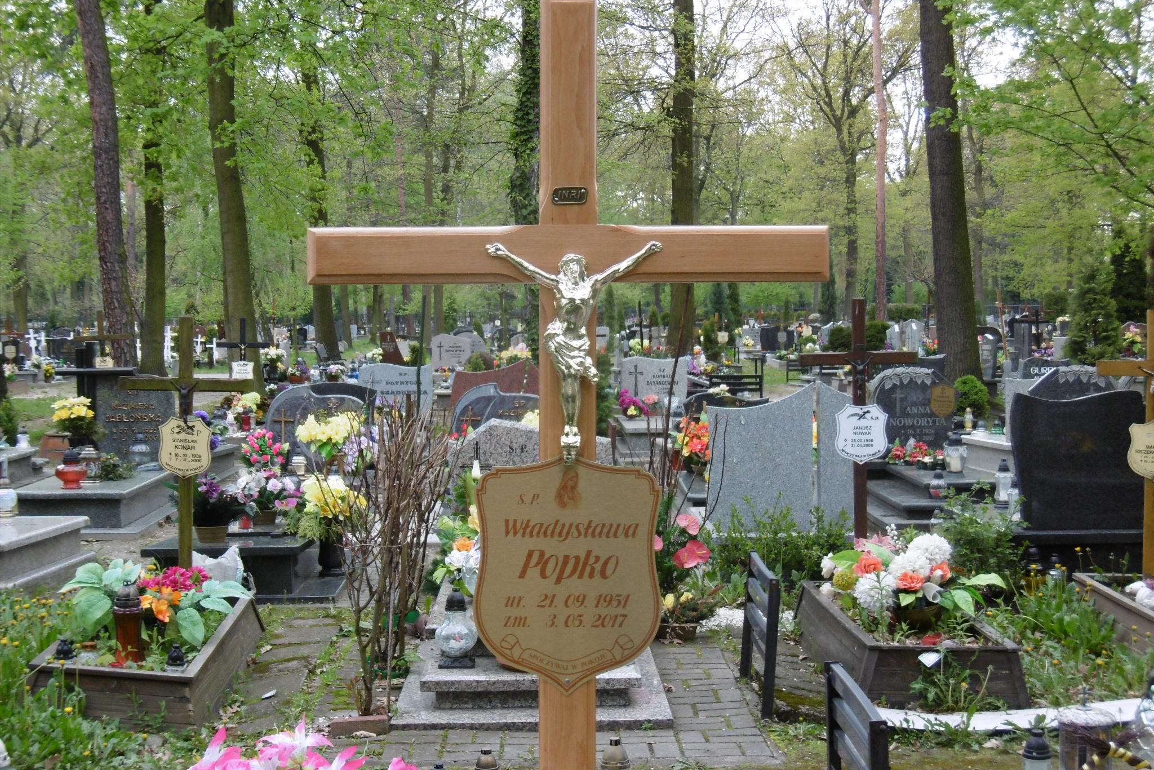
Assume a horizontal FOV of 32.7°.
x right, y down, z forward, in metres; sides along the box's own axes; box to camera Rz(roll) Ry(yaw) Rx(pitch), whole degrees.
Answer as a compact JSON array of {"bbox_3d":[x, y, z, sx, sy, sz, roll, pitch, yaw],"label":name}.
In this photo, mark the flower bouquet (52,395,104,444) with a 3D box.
[{"bbox_3d":[-3.831,0.270,15.100,0.420,0.390,0.380,0,2,-2],"label":"flower bouquet"}]

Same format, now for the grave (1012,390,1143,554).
[{"bbox_3d":[2.869,0.435,11.226,0.760,0.820,0.120,0,2,-5],"label":"grave"}]

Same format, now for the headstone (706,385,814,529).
[{"bbox_3d":[1.059,0.423,11.326,0.620,0.840,0.120,0,2,-3],"label":"headstone"}]

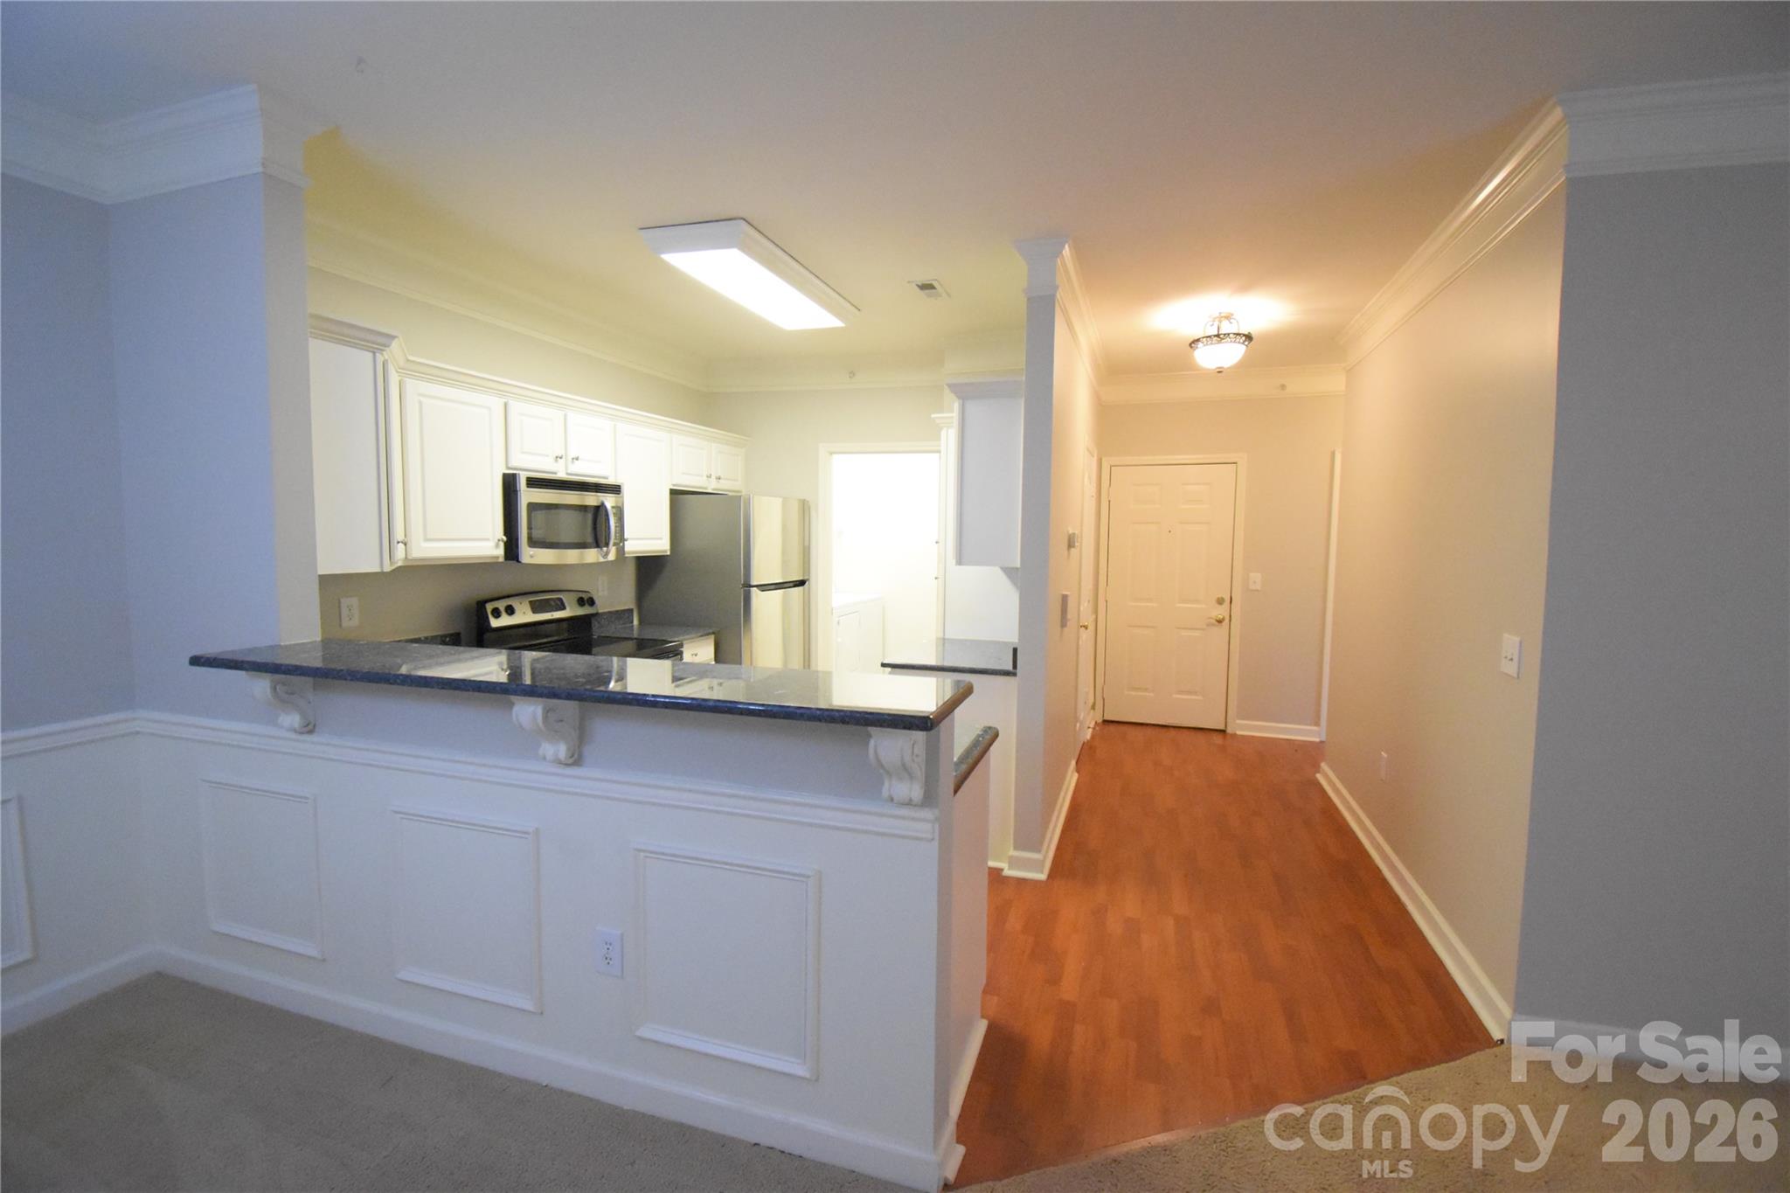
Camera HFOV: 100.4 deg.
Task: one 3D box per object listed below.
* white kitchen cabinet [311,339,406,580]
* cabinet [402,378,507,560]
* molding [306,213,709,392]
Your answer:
[{"bbox_3d":[-1.993,-0.487,2.627,0.577,0.771,0.476,2,5,19],"label":"white kitchen cabinet"},{"bbox_3d":[-2.009,-0.521,3.225,0.319,0.750,0.490,2,5,18],"label":"cabinet"},{"bbox_3d":[-1.777,-1.423,3.923,0.066,0.202,2.854,2,5,19],"label":"molding"}]

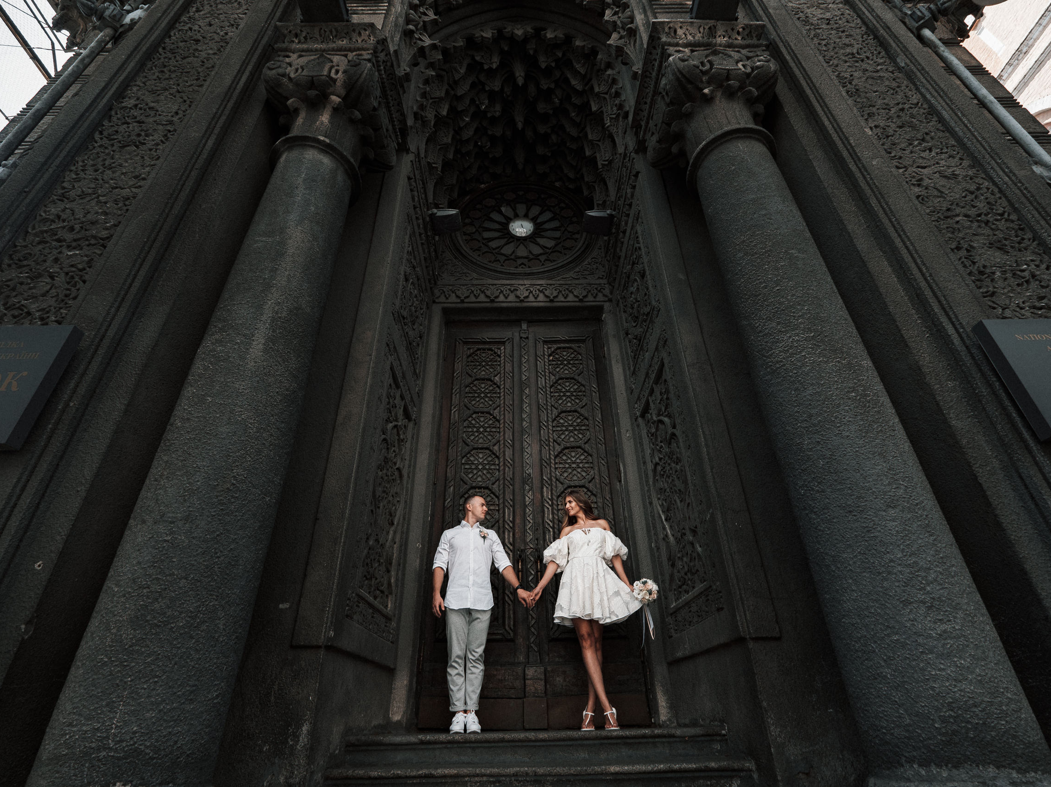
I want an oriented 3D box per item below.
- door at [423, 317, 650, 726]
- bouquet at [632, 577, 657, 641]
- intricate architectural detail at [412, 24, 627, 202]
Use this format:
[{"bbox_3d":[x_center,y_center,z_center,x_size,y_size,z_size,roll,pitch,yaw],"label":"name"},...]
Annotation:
[{"bbox_3d":[0.035,0.956,5.313,1.966,4.373,0.130,-1,-32,-1],"label":"door"},{"bbox_3d":[0.972,1.751,3.986,0.206,0.468,0.220,-1,-32,-1],"label":"bouquet"},{"bbox_3d":[-0.075,-3.451,6.634,2.373,1.815,1.675,-1,-32,-1],"label":"intricate architectural detail"}]

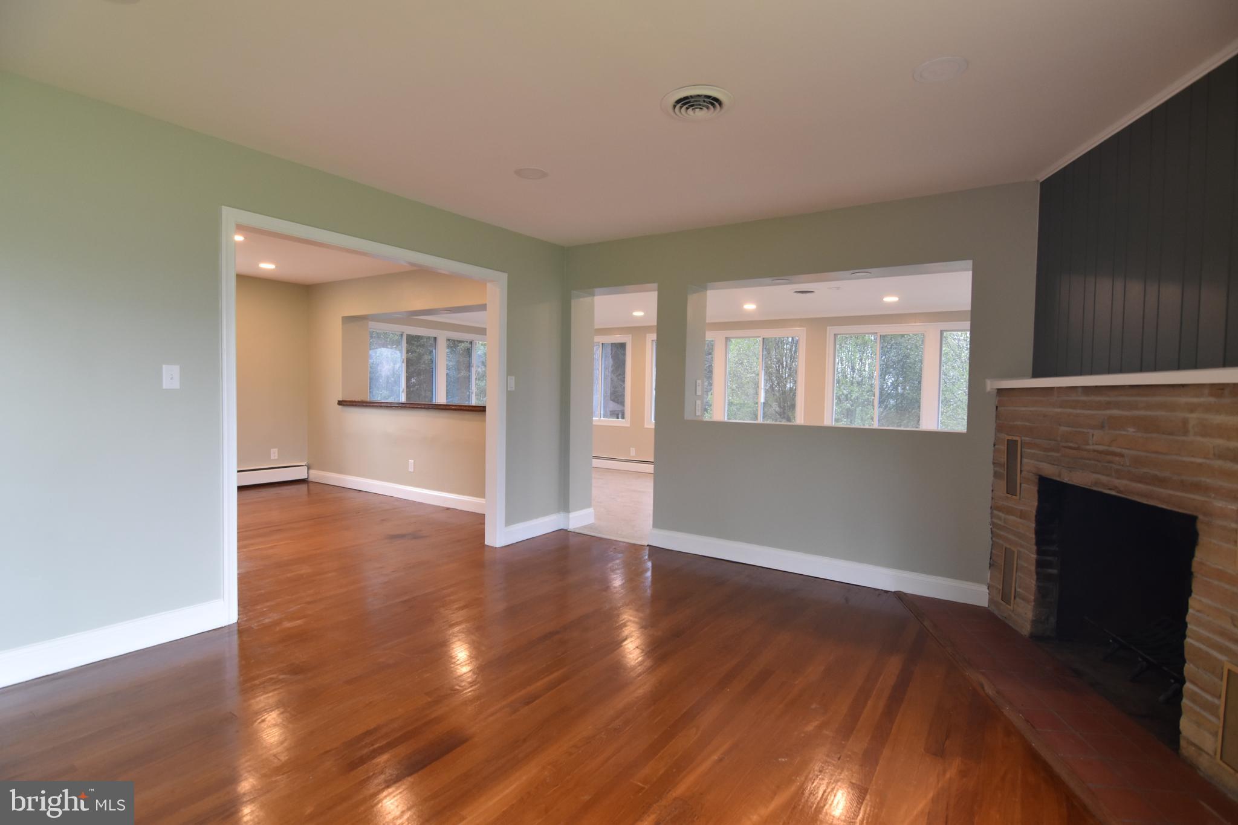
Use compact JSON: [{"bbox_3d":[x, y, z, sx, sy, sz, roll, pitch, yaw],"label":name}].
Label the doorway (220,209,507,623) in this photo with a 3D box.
[{"bbox_3d":[-1.474,0.008,3.528,0.140,2.090,1.860,3,3,36],"label":"doorway"}]

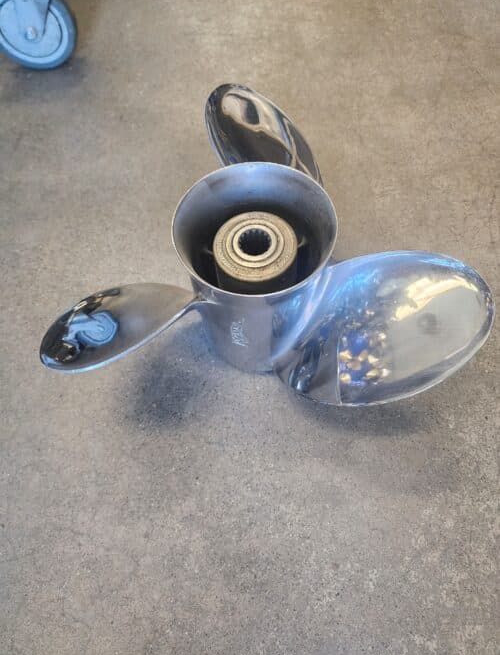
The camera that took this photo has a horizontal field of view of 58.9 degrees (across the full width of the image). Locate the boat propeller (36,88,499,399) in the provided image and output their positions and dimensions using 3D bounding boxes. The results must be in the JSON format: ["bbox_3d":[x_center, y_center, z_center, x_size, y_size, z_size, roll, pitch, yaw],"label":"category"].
[{"bbox_3d":[0.003,-0.062,0.433,0.334,0.184,0.318,-3,65,0],"label":"boat propeller"}]

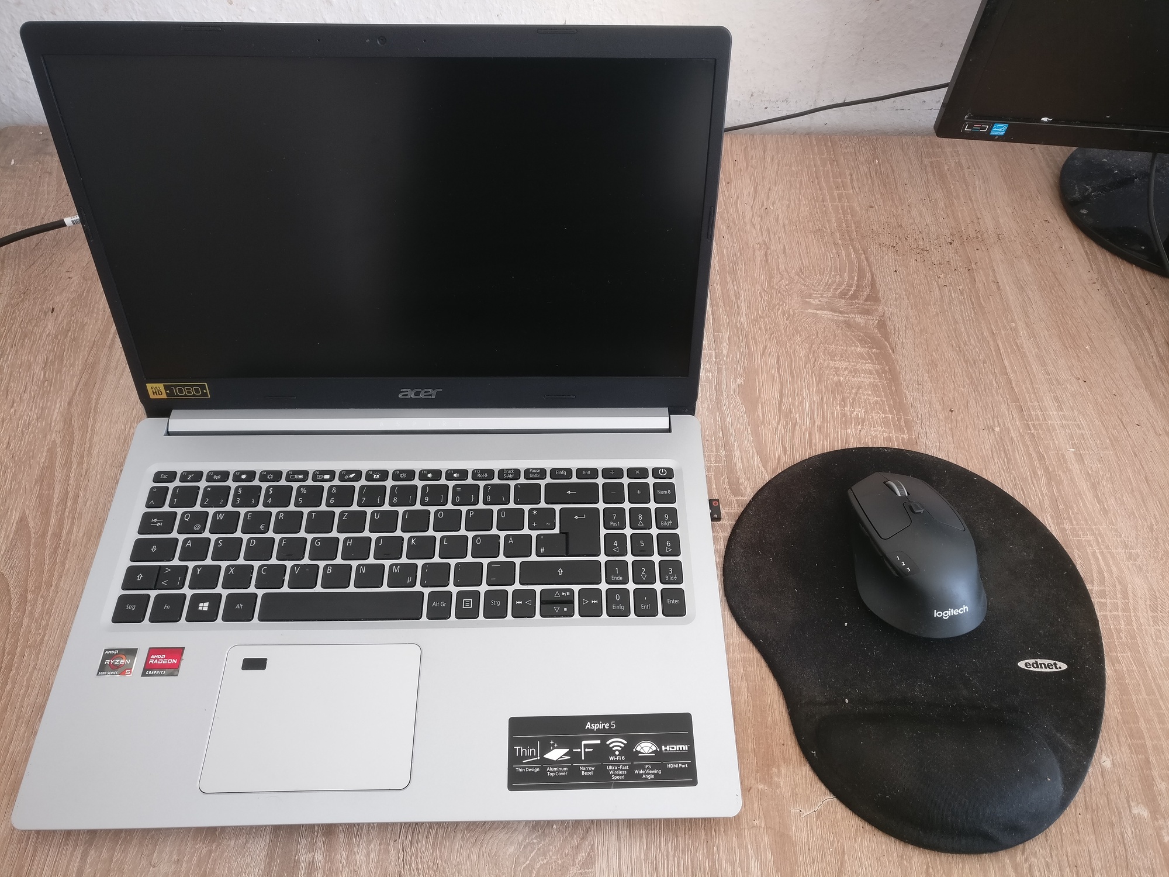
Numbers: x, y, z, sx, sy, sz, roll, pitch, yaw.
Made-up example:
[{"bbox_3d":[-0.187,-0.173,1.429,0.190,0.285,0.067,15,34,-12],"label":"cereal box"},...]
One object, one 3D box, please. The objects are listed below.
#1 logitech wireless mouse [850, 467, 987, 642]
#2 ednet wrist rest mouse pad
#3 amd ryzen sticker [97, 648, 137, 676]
[{"bbox_3d":[0.196,0.062,0.557,0.074,0.045,0.113,-15,54,-12],"label":"logitech wireless mouse"},{"bbox_3d":[0.192,0.102,0.546,0.218,0.021,0.254,3,53,1],"label":"ednet wrist rest mouse pad"},{"bbox_3d":[-0.254,0.122,0.514,0.019,0.001,0.016,0,54,-1],"label":"amd ryzen sticker"}]

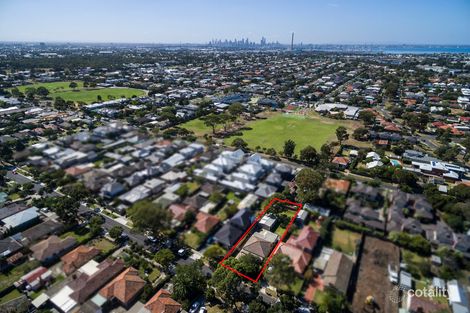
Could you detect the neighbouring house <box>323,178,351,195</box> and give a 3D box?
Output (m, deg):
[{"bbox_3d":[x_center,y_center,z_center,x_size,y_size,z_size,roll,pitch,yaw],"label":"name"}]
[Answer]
[{"bbox_3d":[59.840,16.930,154.520,13.000,5.500,14.500,13,27,27],"label":"neighbouring house"}]

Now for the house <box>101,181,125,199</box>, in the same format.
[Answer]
[{"bbox_3d":[-68.980,18.070,149.290,12.500,6.000,13.000,13,27,27],"label":"house"}]

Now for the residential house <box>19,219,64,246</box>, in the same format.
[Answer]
[{"bbox_3d":[-86.890,33.290,115.240,10.000,5.300,15.500,13,27,27],"label":"residential house"}]

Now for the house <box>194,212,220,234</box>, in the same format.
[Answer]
[{"bbox_3d":[-14.560,30.700,122.010,11.200,5.500,12.300,13,27,27],"label":"house"}]

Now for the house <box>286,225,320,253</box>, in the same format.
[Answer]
[{"bbox_3d":[30.120,35.020,113.110,10.000,5.300,14.500,13,27,27],"label":"house"}]

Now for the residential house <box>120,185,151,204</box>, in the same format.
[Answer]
[{"bbox_3d":[-54.570,20.910,143.920,10.500,5.300,16.000,13,27,27],"label":"residential house"}]

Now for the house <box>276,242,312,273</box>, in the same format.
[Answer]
[{"bbox_3d":[22.290,39.210,103.180,12.300,5.500,13.000,13,27,27],"label":"house"}]

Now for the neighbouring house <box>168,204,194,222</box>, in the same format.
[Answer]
[{"bbox_3d":[-27.420,27.270,129.610,12.800,5.500,12.200,13,27,27],"label":"neighbouring house"}]

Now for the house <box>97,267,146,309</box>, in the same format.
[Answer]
[{"bbox_3d":[-38.150,44.210,90.240,11.300,6.000,11.300,13,27,27],"label":"house"}]

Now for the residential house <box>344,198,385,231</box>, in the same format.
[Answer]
[{"bbox_3d":[62.860,28.460,128.300,16.000,5.500,17.000,13,27,27],"label":"residential house"}]

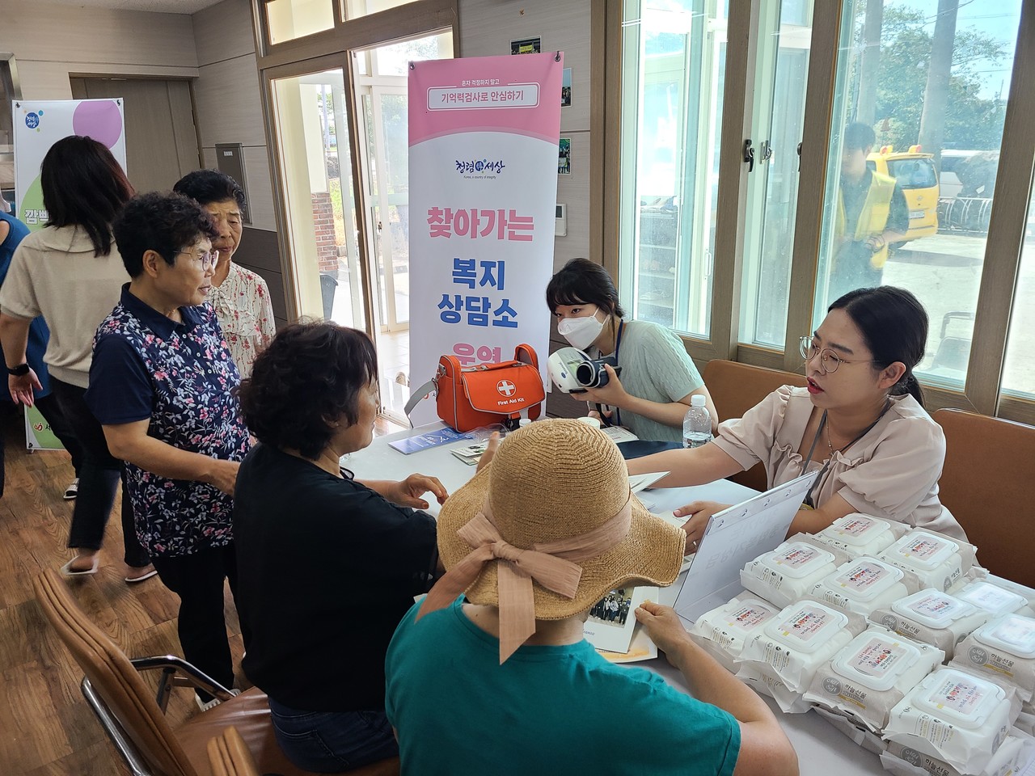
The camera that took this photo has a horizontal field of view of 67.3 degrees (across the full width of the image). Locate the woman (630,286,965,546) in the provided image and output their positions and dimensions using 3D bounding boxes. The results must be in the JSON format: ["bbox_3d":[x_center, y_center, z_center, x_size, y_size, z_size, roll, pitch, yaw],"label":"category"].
[{"bbox_3d":[0.651,0.360,1.790,0.620,1.240,0.620,13,23,38],"label":"woman"}]

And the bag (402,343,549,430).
[{"bbox_3d":[-0.107,-0.023,2.270,0.310,0.250,0.170,-8,19,-18],"label":"bag"}]

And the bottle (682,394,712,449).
[{"bbox_3d":[0.429,0.113,1.862,0.066,0.210,0.066,-2,18,1],"label":"bottle"}]

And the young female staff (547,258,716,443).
[{"bbox_3d":[0.371,0.198,2.348,0.520,1.200,0.560,9,21,31],"label":"young female staff"}]

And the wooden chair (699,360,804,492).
[{"bbox_3d":[0.567,0.443,2.091,0.580,0.890,0.540,-18,24,-41],"label":"wooden chair"}]

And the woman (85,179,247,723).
[{"bbox_3d":[-0.857,0.222,2.030,0.400,1.455,0.480,3,19,14],"label":"woman"}]

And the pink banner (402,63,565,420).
[{"bbox_3d":[-0.144,-0.158,2.647,0.600,1.800,0.100,13,19,33],"label":"pink banner"}]

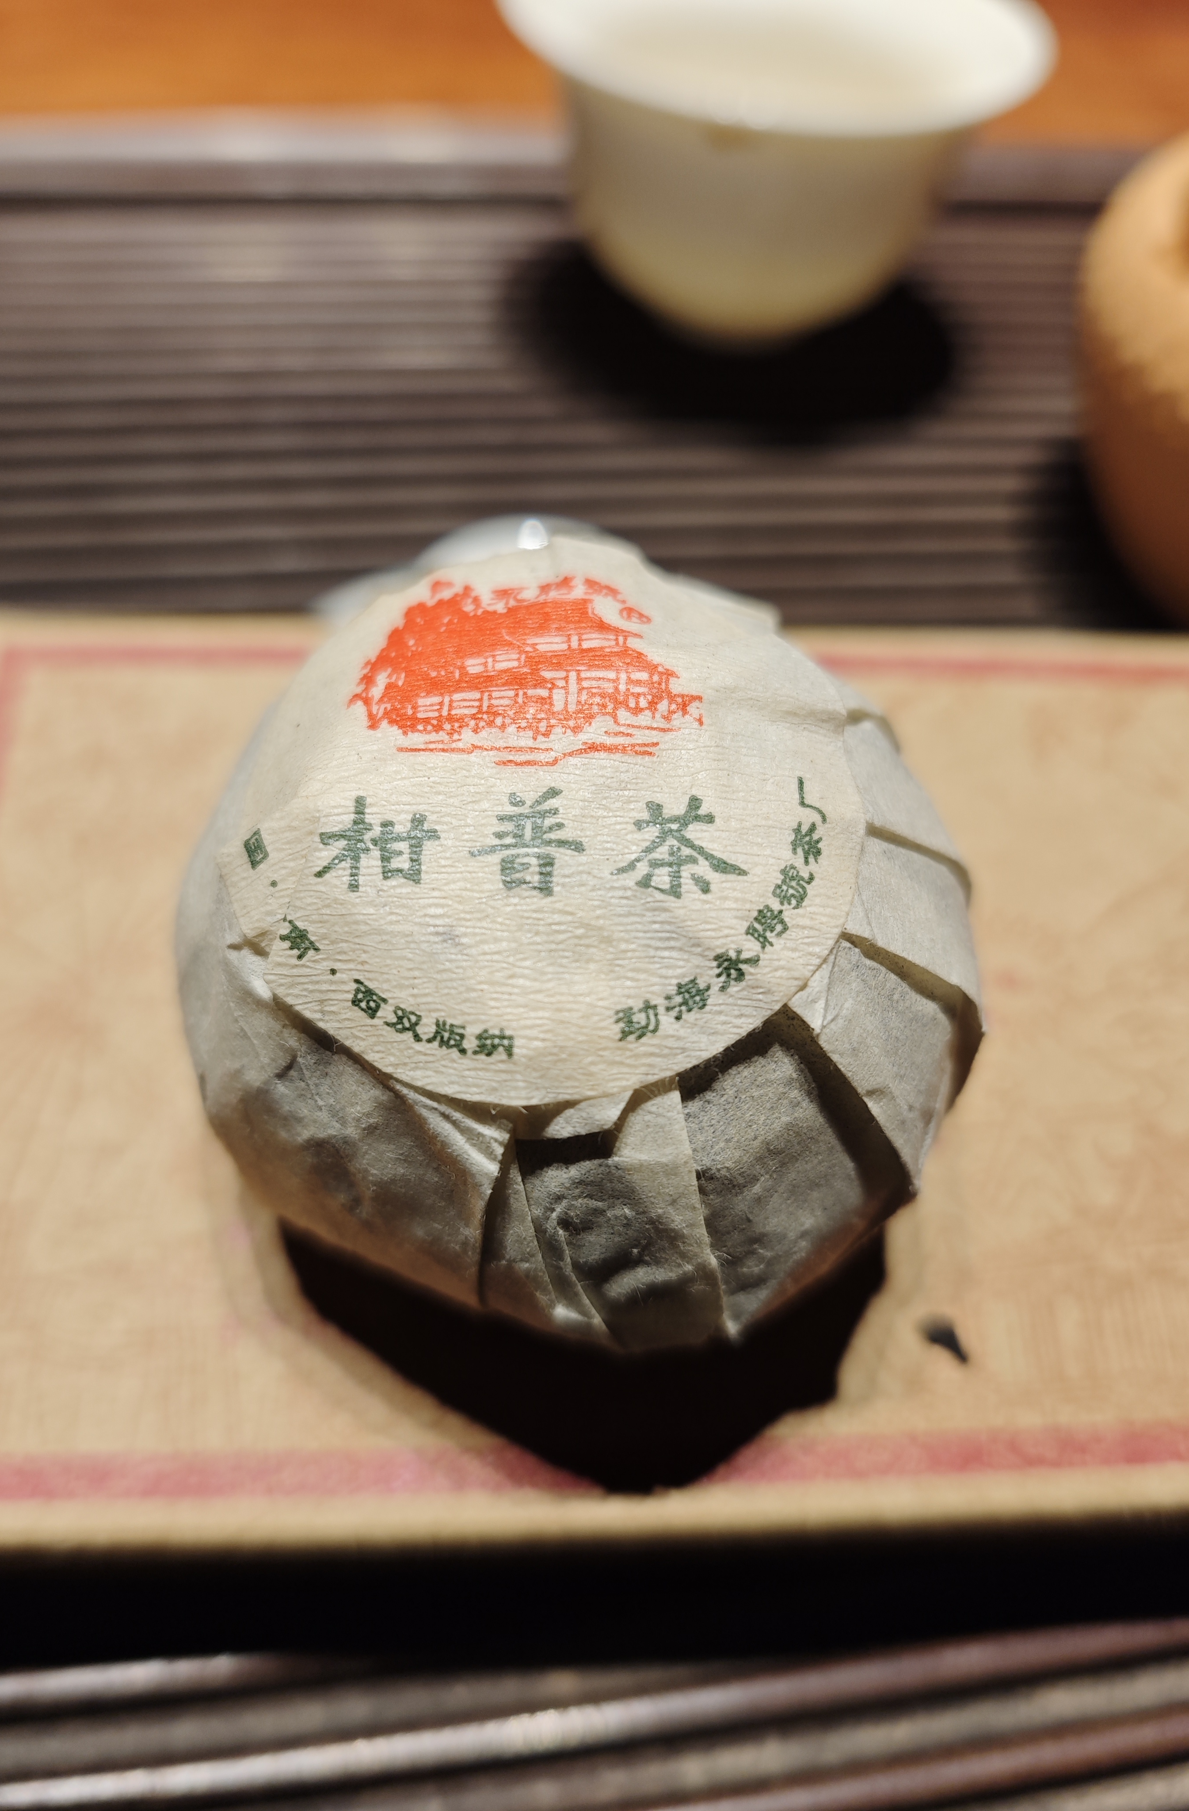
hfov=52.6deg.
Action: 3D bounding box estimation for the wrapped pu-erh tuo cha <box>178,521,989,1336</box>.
[{"bbox_3d":[-0.001,0.002,0.099,0.064,0.057,0.064,-1,67,0],"label":"wrapped pu-erh tuo cha"}]

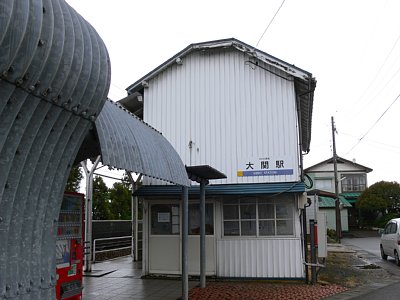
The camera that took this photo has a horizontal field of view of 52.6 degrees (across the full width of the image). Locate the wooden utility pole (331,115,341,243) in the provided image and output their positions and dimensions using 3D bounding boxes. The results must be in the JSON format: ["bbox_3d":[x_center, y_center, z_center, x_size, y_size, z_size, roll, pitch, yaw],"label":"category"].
[{"bbox_3d":[7.680,1.547,22.938,0.300,7.070,0.300,-2,-9,6],"label":"wooden utility pole"}]

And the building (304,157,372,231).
[{"bbox_3d":[12.406,4.275,39.279,6.500,6.460,7.300,-2,-9,6],"label":"building"}]

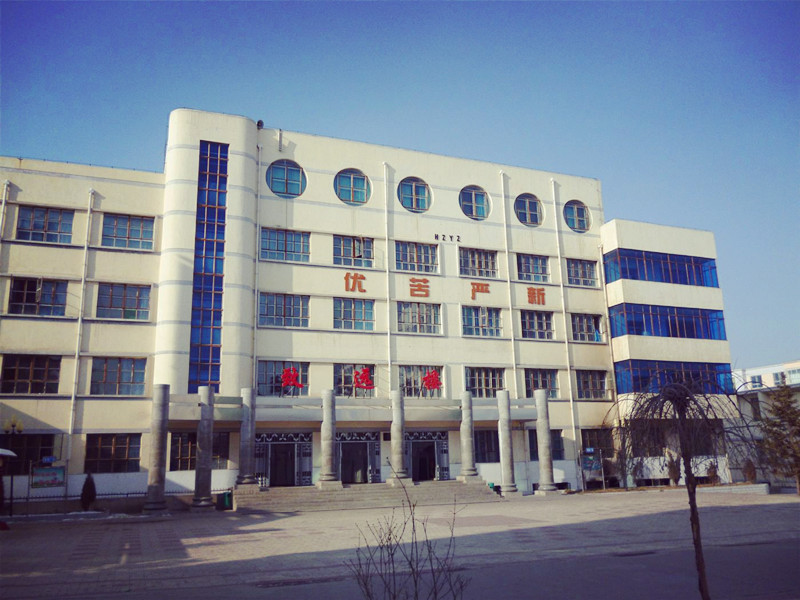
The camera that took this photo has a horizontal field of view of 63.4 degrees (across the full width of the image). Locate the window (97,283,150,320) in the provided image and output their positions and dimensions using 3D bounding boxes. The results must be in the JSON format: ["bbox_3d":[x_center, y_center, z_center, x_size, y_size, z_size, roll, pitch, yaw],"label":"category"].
[{"bbox_3d":[-13.239,0.087,31.096,2.310,1.749,0.200,4,-14,-22],"label":"window"}]

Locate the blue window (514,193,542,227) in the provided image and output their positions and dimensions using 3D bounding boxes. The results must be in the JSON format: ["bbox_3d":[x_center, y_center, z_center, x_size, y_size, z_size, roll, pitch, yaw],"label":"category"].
[{"bbox_3d":[8.303,-5.700,41.277,2.300,2.310,0.250,4,-15,-21],"label":"blue window"}]

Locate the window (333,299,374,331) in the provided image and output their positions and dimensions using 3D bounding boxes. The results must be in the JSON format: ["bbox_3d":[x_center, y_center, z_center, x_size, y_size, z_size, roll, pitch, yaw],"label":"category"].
[{"bbox_3d":[-2.450,0.794,34.861,2.300,1.720,0.200,4,-15,-21],"label":"window"}]

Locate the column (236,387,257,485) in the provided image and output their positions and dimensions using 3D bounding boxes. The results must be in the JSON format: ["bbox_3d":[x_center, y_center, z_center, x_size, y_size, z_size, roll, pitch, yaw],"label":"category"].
[{"bbox_3d":[-6.846,6.128,29.146,0.810,4.230,0.810,4,-15,-21],"label":"column"}]

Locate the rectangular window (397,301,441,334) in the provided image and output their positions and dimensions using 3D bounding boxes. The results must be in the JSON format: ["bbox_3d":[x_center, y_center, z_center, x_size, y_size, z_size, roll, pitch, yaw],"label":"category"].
[{"bbox_3d":[1.133,1.044,36.849,2.684,1.760,0.200,4,-14,-22],"label":"rectangular window"}]

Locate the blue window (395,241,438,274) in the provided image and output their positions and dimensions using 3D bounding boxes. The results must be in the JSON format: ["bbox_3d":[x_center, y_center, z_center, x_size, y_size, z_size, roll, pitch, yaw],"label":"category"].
[{"bbox_3d":[1.037,-2.447,37.638,2.728,1.793,0.200,4,-14,-22],"label":"blue window"}]

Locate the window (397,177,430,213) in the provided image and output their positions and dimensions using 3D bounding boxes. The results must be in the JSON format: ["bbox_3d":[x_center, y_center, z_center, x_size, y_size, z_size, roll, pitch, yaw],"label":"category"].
[{"bbox_3d":[0.926,-6.218,38.456,2.310,2.320,0.250,4,-15,-21],"label":"window"}]

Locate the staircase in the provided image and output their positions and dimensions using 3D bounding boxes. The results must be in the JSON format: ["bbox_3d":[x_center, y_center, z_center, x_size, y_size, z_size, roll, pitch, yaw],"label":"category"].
[{"bbox_3d":[-1.221,9.409,31.223,12.977,0.875,3.571,4,-14,-21],"label":"staircase"}]

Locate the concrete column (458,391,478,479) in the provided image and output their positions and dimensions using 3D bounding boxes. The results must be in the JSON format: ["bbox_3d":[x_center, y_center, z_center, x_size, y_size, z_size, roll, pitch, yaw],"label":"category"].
[{"bbox_3d":[3.148,6.280,30.426,0.790,3.822,0.790,-1,-14,0],"label":"concrete column"}]

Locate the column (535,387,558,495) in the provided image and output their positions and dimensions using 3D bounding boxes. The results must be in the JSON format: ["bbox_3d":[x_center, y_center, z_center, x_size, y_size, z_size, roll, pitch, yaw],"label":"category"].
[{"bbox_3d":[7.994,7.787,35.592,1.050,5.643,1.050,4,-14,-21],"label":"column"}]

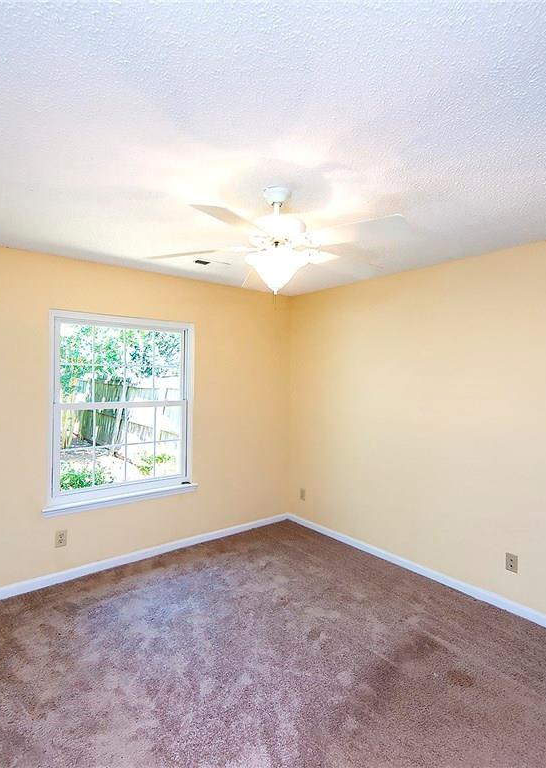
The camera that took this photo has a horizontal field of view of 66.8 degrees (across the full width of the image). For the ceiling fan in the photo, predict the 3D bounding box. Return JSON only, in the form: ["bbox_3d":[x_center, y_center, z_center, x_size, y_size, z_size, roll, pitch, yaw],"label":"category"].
[{"bbox_3d":[0.016,-0.670,1.980,1.280,0.485,1.260,1,1,0],"label":"ceiling fan"}]

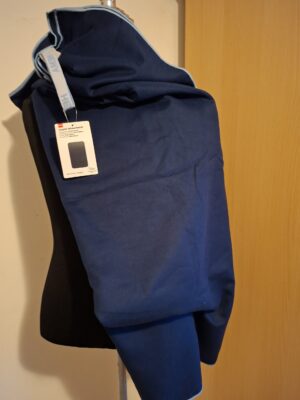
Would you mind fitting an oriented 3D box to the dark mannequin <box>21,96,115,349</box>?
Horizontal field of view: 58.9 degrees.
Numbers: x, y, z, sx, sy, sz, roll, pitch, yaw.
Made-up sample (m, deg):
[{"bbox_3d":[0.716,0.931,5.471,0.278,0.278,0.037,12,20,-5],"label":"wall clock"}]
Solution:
[{"bbox_3d":[-0.079,-0.027,0.609,0.400,0.690,0.235,-2,10,-3],"label":"dark mannequin"}]

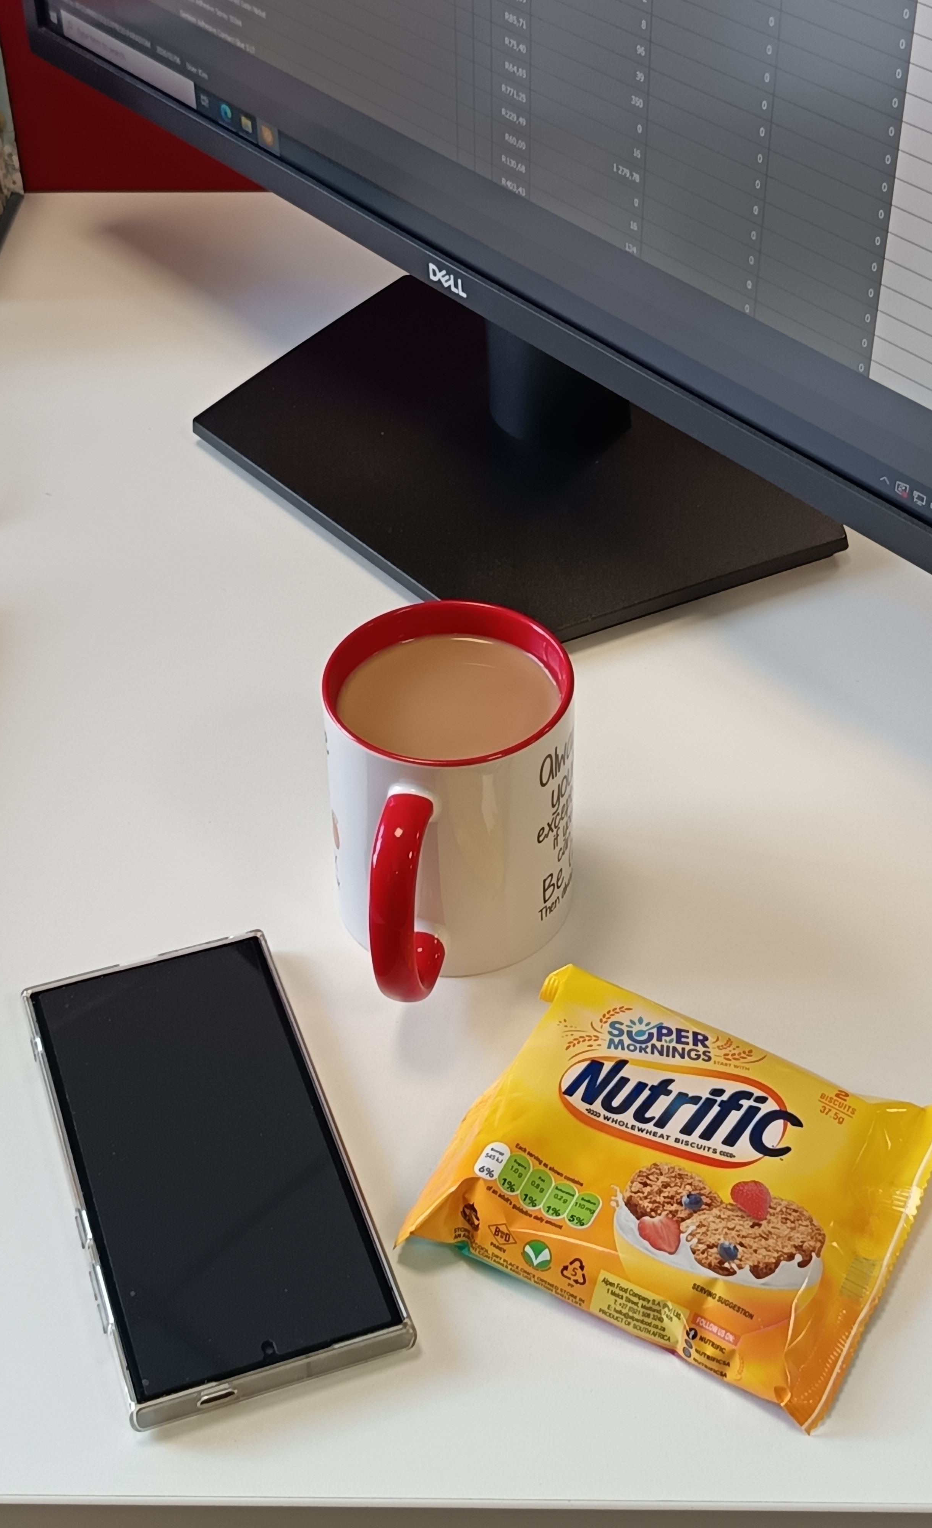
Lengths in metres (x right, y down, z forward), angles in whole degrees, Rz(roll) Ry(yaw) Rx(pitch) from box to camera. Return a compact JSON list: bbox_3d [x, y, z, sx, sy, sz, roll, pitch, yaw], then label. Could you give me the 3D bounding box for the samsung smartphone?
[{"bbox_3d":[-0.081,0.122,0.659,0.082,0.012,0.166,-14,44,-13],"label":"samsung smartphone"}]

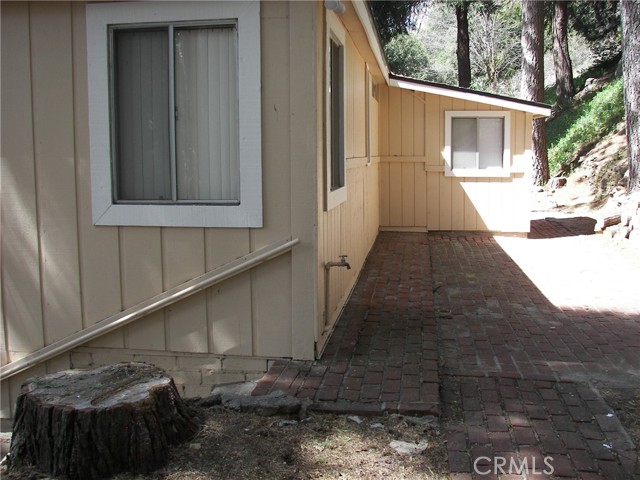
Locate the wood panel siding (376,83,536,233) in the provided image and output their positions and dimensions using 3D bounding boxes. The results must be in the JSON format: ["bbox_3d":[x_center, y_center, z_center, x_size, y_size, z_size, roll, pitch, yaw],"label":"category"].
[{"bbox_3d":[2.228,-1.340,10.987,2.469,2.428,0.160,1,7,8],"label":"wood panel siding"}]

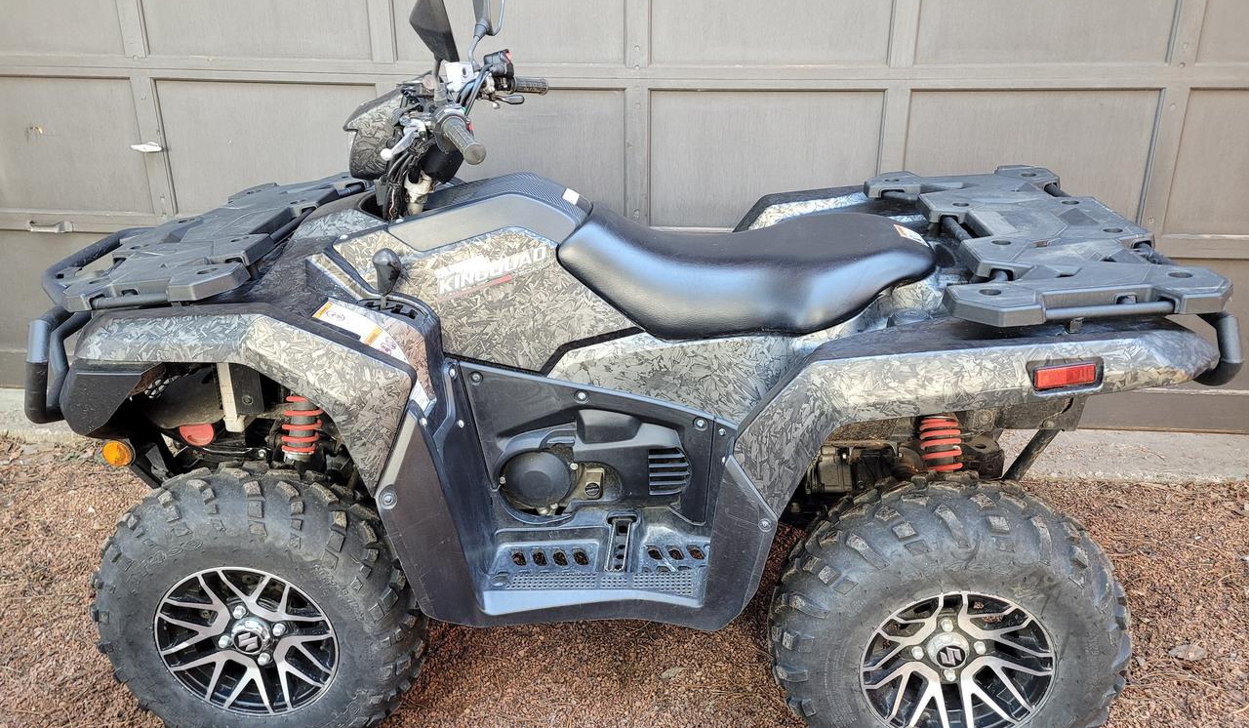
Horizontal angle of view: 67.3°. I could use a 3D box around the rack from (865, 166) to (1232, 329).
[{"bbox_3d":[0.782,-0.267,1.890,0.460,0.085,0.890,-2,24,5],"label":"rack"}]

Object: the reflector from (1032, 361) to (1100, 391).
[{"bbox_3d":[0.677,0.019,1.443,0.088,0.036,0.018,-5,15,6],"label":"reflector"}]

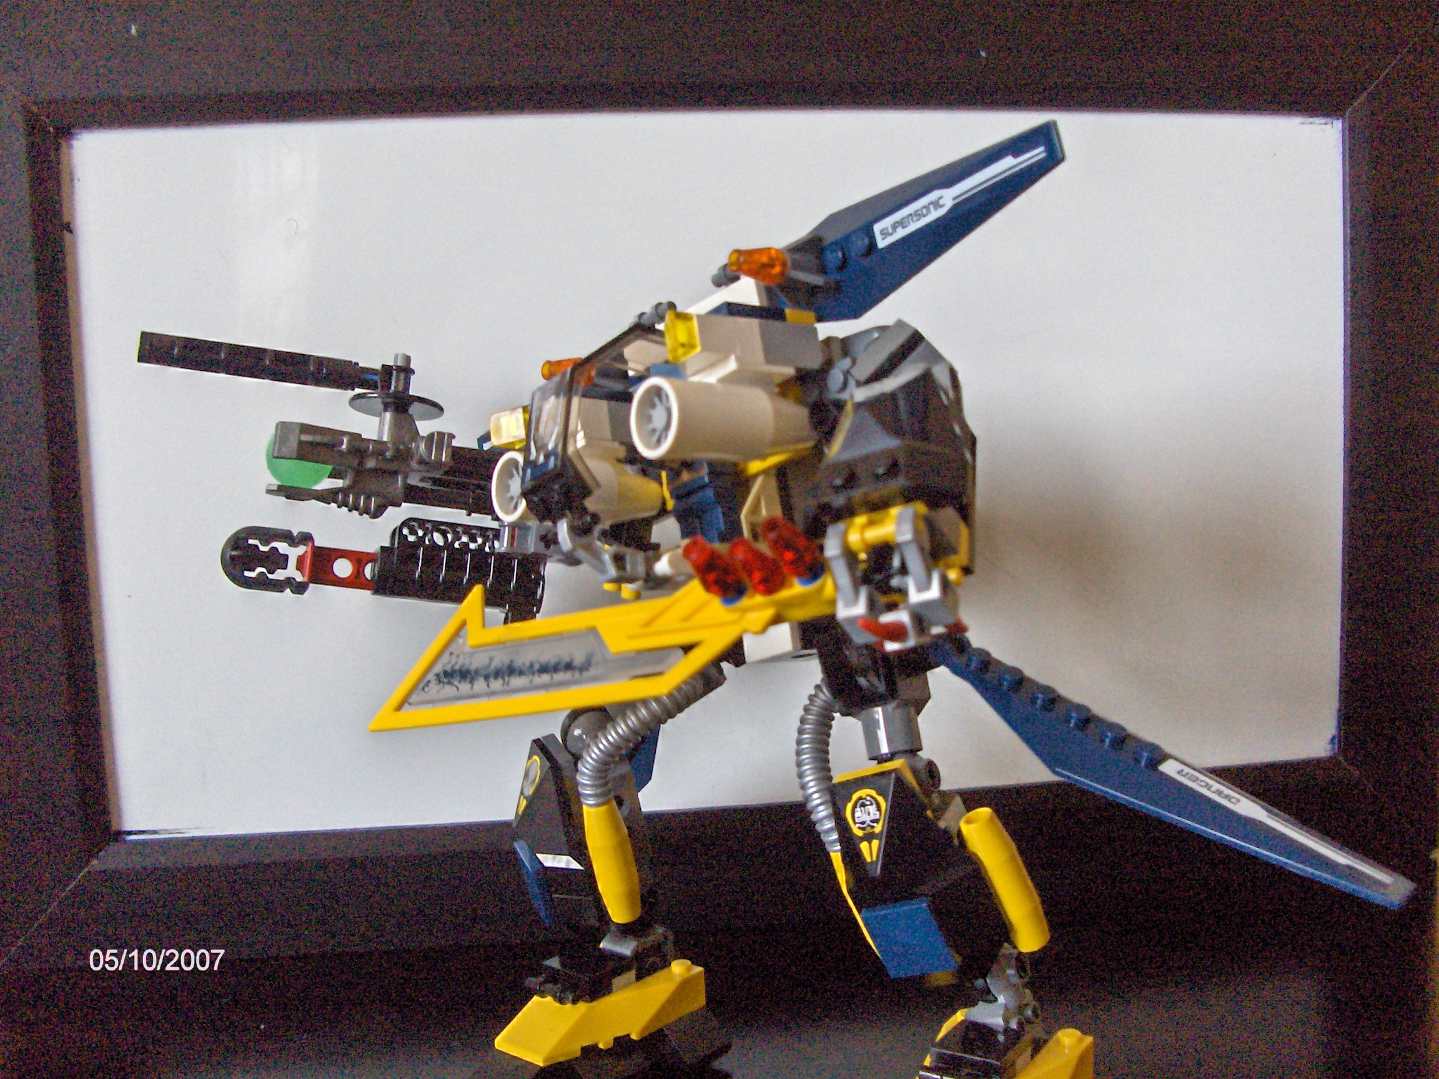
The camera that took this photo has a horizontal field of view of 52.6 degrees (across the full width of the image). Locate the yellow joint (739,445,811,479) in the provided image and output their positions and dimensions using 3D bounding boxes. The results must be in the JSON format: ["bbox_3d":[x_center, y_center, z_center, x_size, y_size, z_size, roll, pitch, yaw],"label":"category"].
[{"bbox_3d":[0.011,-0.016,0.298,0.008,0.005,0.019,0,-12,-38],"label":"yellow joint"}]

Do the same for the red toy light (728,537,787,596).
[{"bbox_3d":[0.007,0.005,0.264,0.008,0.011,0.008,-5,50,32],"label":"red toy light"}]

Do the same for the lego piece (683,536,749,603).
[{"bbox_3d":[-0.001,0.005,0.262,0.008,0.011,0.008,-5,50,32],"label":"lego piece"}]

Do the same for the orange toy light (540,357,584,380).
[{"bbox_3d":[-0.036,-0.040,0.350,0.011,0.008,0.008,0,-12,-38],"label":"orange toy light"}]

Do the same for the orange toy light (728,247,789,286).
[{"bbox_3d":[0.008,-0.056,0.300,0.011,0.008,0.008,0,-12,-38],"label":"orange toy light"}]

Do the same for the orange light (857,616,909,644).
[{"bbox_3d":[0.030,0.016,0.266,0.011,0.004,0.004,-2,-11,-31],"label":"orange light"}]

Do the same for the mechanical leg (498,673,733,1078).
[{"bbox_3d":[-0.023,0.073,0.333,0.049,0.085,0.038,-10,15,-35],"label":"mechanical leg"}]

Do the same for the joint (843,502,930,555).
[{"bbox_3d":[0.031,-0.002,0.268,0.017,0.008,0.008,-17,-13,39],"label":"joint"}]

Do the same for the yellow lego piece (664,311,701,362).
[{"bbox_3d":[-0.007,-0.040,0.287,0.004,0.008,0.008,0,-12,-38],"label":"yellow lego piece"}]

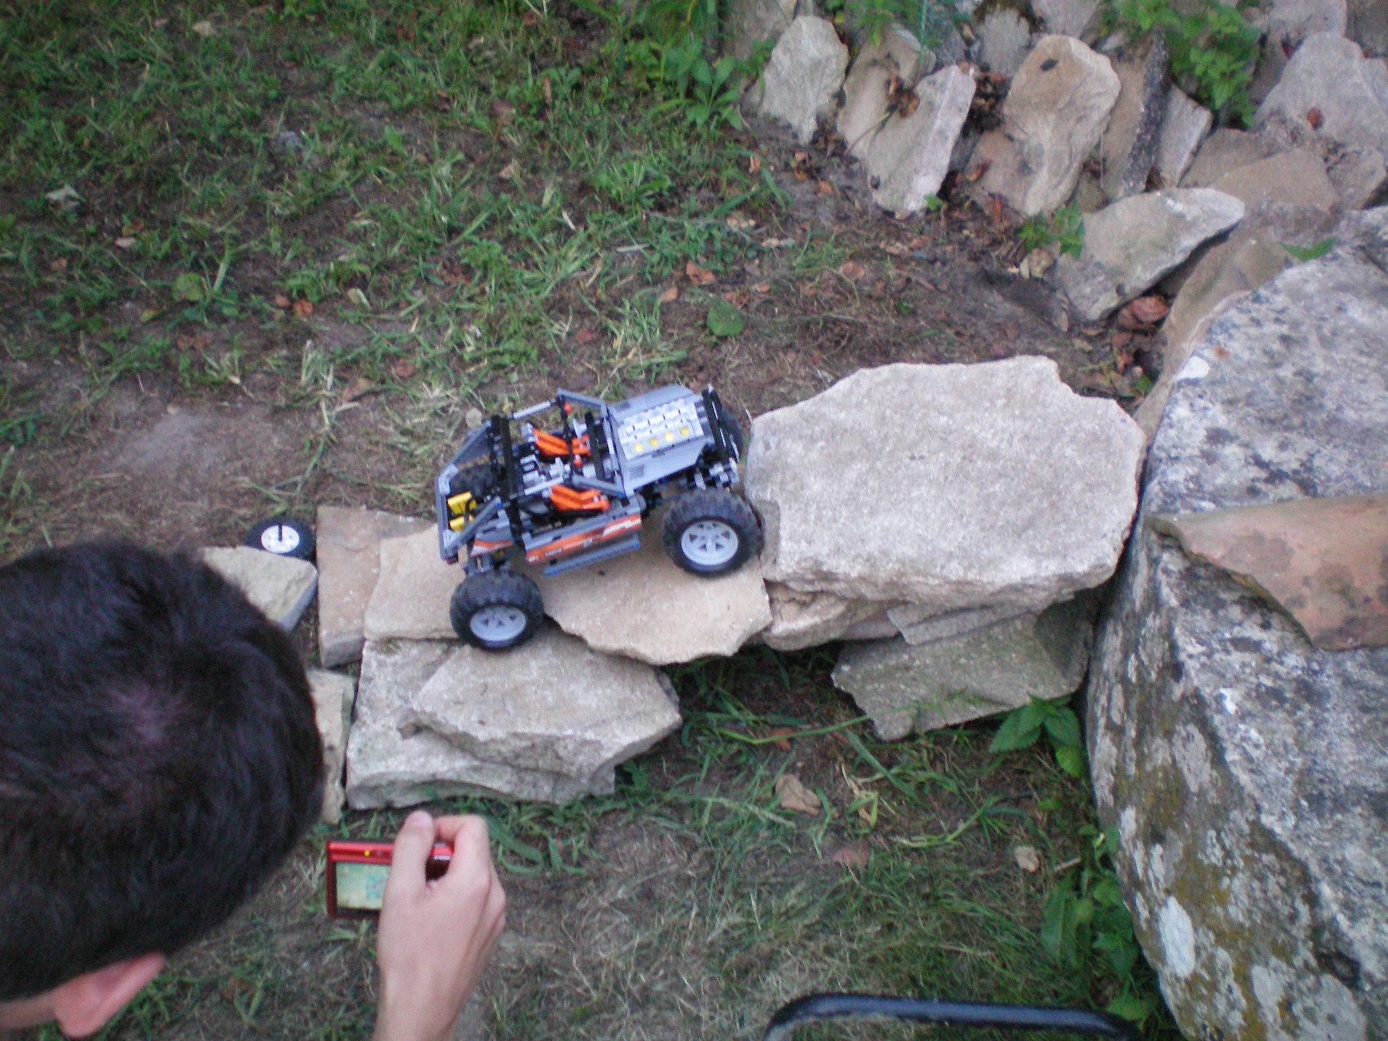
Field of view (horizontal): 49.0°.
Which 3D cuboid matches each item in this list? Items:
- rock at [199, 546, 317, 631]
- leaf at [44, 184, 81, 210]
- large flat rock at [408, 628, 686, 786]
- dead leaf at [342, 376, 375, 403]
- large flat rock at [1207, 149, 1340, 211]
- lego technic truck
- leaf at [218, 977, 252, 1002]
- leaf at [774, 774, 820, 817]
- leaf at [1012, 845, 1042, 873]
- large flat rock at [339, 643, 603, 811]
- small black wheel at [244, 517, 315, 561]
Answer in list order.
[{"bbox_3d":[-0.488,0.077,1.698,0.140,0.045,0.120,7,47,0],"label":"rock"},{"bbox_3d":[-0.905,-0.463,2.183,0.049,0.015,0.042,0,50,0],"label":"leaf"},{"bbox_3d":[-0.151,0.177,1.554,0.265,0.060,0.160,3,47,-4],"label":"large flat rock"},{"bbox_3d":[-0.426,-0.167,1.935,0.042,0.012,0.039,0,50,0],"label":"dead leaf"},{"bbox_3d":[0.880,-0.513,2.305,0.185,0.055,0.125,-1,55,8],"label":"large flat rock"},{"bbox_3d":[-0.116,-0.026,1.532,0.325,0.178,0.190,-20,51,5],"label":"lego technic truck"},{"bbox_3d":[-0.429,0.439,1.427,0.031,0.012,0.028,0,50,0],"label":"leaf"},{"bbox_3d":[0.108,0.284,1.583,0.031,0.018,0.050,-33,58,-31],"label":"leaf"},{"bbox_3d":[0.331,0.336,1.513,0.027,0.012,0.031,0,50,0],"label":"leaf"},{"bbox_3d":[-0.215,0.199,1.598,0.265,0.075,0.190,0,50,0],"label":"large flat rock"},{"bbox_3d":[-0.477,0.027,1.756,0.081,0.028,0.081,7,47,0],"label":"small black wheel"}]

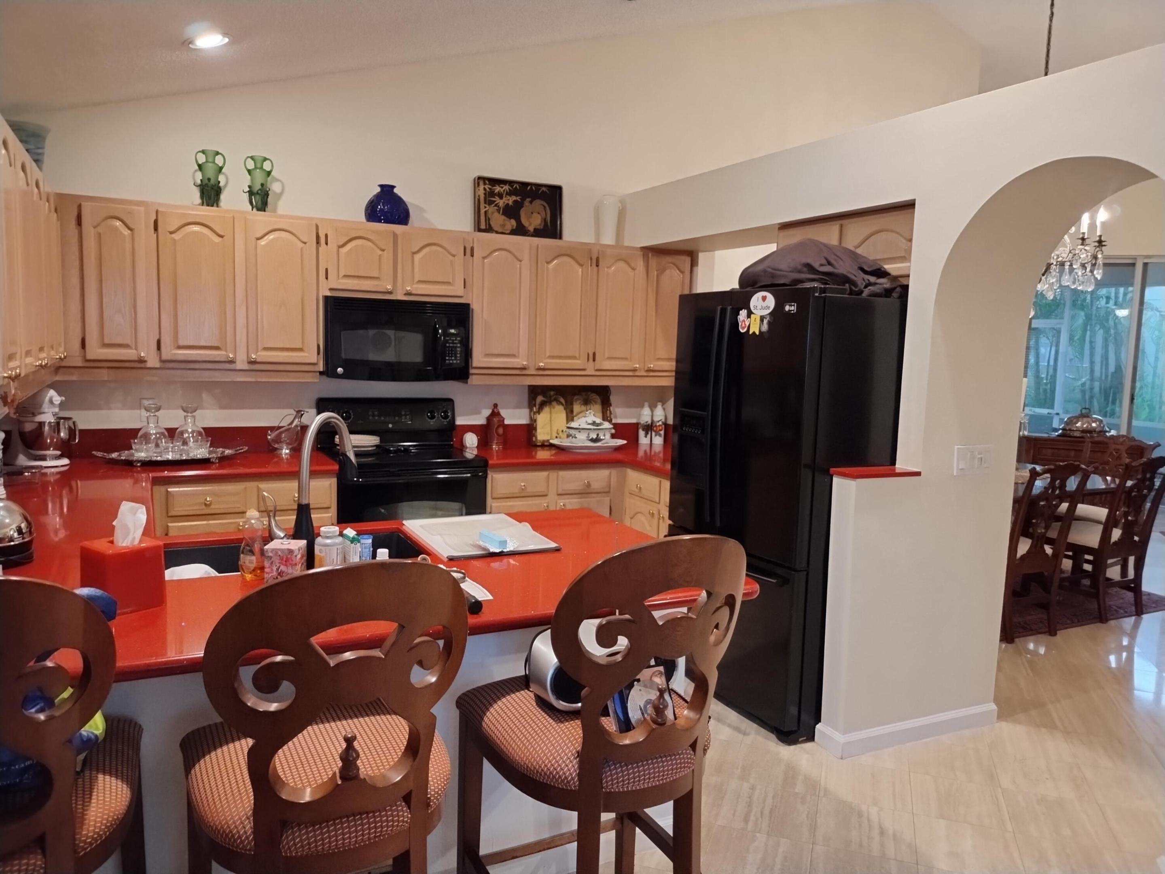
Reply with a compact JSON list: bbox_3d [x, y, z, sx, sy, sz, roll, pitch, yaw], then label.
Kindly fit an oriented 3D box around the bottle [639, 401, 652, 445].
[{"bbox_3d":[0.403,-0.085,5.453,0.082,0.268,0.082,2,6,0],"label":"bottle"}]

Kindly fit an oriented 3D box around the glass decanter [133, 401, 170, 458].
[{"bbox_3d":[-2.053,-0.035,4.030,0.151,0.258,0.151,-2,7,-27],"label":"glass decanter"}]

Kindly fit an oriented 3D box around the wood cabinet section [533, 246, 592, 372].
[{"bbox_3d":[-0.176,-0.748,4.940,0.345,0.708,0.300,-2,7,-27],"label":"wood cabinet section"}]

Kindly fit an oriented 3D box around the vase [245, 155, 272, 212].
[{"bbox_3d":[-1.592,-1.234,4.144,0.145,0.299,0.125,-2,7,-27],"label":"vase"}]

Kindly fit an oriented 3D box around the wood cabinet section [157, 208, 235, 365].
[{"bbox_3d":[-1.863,-0.711,4.068,0.339,0.701,0.300,-2,7,-27],"label":"wood cabinet section"}]

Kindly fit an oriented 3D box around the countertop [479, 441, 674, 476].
[{"bbox_3d":[0.154,0.136,4.729,1.465,0.040,1.280,-1,6,-26],"label":"countertop"}]

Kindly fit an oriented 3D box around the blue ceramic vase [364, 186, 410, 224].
[{"bbox_3d":[-1.027,-1.213,4.439,0.242,0.227,0.242,-2,7,-27],"label":"blue ceramic vase"}]

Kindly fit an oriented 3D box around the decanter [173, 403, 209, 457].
[{"bbox_3d":[-1.956,-0.042,4.187,0.150,0.260,0.150,-1,6,-26],"label":"decanter"}]

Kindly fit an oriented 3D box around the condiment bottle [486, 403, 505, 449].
[{"bbox_3d":[-0.507,-0.063,4.912,0.112,0.267,0.112,1,6,-6],"label":"condiment bottle"}]

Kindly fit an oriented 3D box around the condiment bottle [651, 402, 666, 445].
[{"bbox_3d":[0.490,-0.086,5.414,0.084,0.267,0.084,2,6,5],"label":"condiment bottle"}]

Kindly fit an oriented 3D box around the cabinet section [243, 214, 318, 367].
[{"bbox_3d":[-1.532,-0.720,4.239,0.336,0.701,0.300,-2,7,-27],"label":"cabinet section"}]

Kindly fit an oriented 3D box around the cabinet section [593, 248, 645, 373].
[{"bbox_3d":[0.148,-0.756,5.107,0.323,0.708,0.300,-2,7,-27],"label":"cabinet section"}]

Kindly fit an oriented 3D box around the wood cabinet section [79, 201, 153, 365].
[{"bbox_3d":[-2.163,-0.703,3.914,0.269,0.701,0.300,-2,7,-27],"label":"wood cabinet section"}]

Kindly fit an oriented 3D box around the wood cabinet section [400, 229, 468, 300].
[{"bbox_3d":[-0.850,-0.921,4.569,0.336,0.328,0.300,-2,7,-27],"label":"wood cabinet section"}]

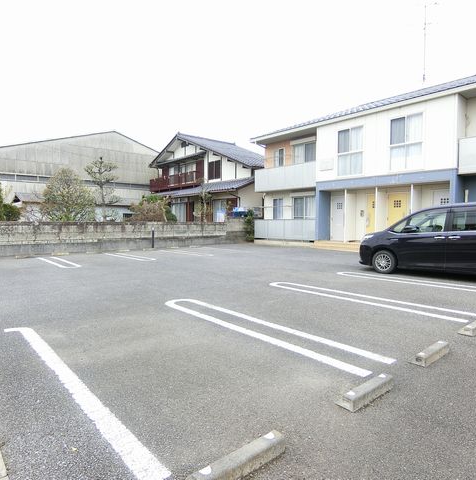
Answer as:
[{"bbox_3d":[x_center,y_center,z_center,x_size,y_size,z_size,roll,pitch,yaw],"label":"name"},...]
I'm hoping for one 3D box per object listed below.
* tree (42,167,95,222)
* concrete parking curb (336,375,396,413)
[{"bbox_3d":[-7.691,-1.493,15.733,2.300,3.400,2.300,-3,4,-40],"label":"tree"},{"bbox_3d":[1.025,1.202,2.816,0.610,0.095,0.160,-3,4,-40],"label":"concrete parking curb"}]

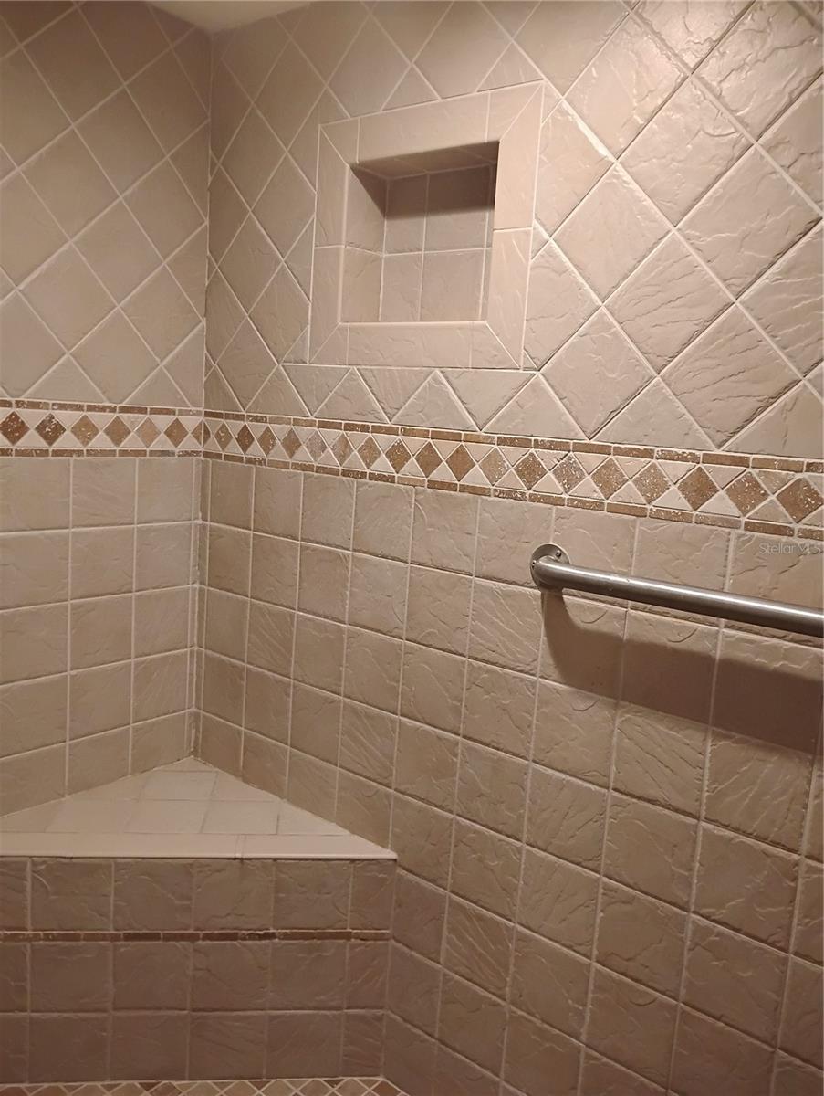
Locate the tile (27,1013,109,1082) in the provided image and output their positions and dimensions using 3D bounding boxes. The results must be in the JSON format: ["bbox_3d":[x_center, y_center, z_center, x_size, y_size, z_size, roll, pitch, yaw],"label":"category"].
[{"bbox_3d":[-0.696,1.015,1.804,0.152,0.149,0.010,3,8,-7],"label":"tile"}]

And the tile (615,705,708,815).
[{"bbox_3d":[0.402,0.343,1.439,0.150,0.150,0.010,11,11,39],"label":"tile"}]

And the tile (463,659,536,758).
[{"bbox_3d":[0.163,0.297,1.640,0.150,0.150,0.010,10,10,39],"label":"tile"}]

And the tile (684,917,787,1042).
[{"bbox_3d":[0.501,0.676,1.386,0.150,0.150,0.010,11,11,39],"label":"tile"}]

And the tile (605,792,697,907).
[{"bbox_3d":[0.390,0.494,1.452,0.151,0.151,0.012,10,11,39],"label":"tile"}]

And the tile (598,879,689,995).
[{"bbox_3d":[0.385,0.652,1.488,0.150,0.150,0.010,10,10,39],"label":"tile"}]

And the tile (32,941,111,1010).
[{"bbox_3d":[-0.675,0.847,1.757,0.151,0.151,0.012,3,8,-7],"label":"tile"}]

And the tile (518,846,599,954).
[{"bbox_3d":[0.260,0.631,1.582,0.150,0.150,0.010,11,11,39],"label":"tile"}]

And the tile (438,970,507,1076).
[{"bbox_3d":[0.121,0.912,1.713,0.151,0.151,0.012,10,11,39],"label":"tile"}]

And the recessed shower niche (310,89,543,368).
[{"bbox_3d":[0.035,-0.593,1.732,0.536,0.479,0.115,10,10,39],"label":"recessed shower niche"}]

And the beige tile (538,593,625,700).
[{"bbox_3d":[0.292,0.163,1.505,0.151,0.151,0.012,10,11,39],"label":"beige tile"}]

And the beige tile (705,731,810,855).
[{"bbox_3d":[0.523,0.365,1.341,0.150,0.150,0.010,11,11,39],"label":"beige tile"}]

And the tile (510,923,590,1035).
[{"bbox_3d":[0.250,0.780,1.594,0.151,0.151,0.012,10,11,39],"label":"tile"}]

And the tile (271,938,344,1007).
[{"bbox_3d":[-0.212,0.870,1.812,0.151,0.151,0.012,3,8,-7],"label":"tile"}]

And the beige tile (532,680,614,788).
[{"bbox_3d":[0.281,0.321,1.537,0.150,0.150,0.010,11,11,39],"label":"beige tile"}]

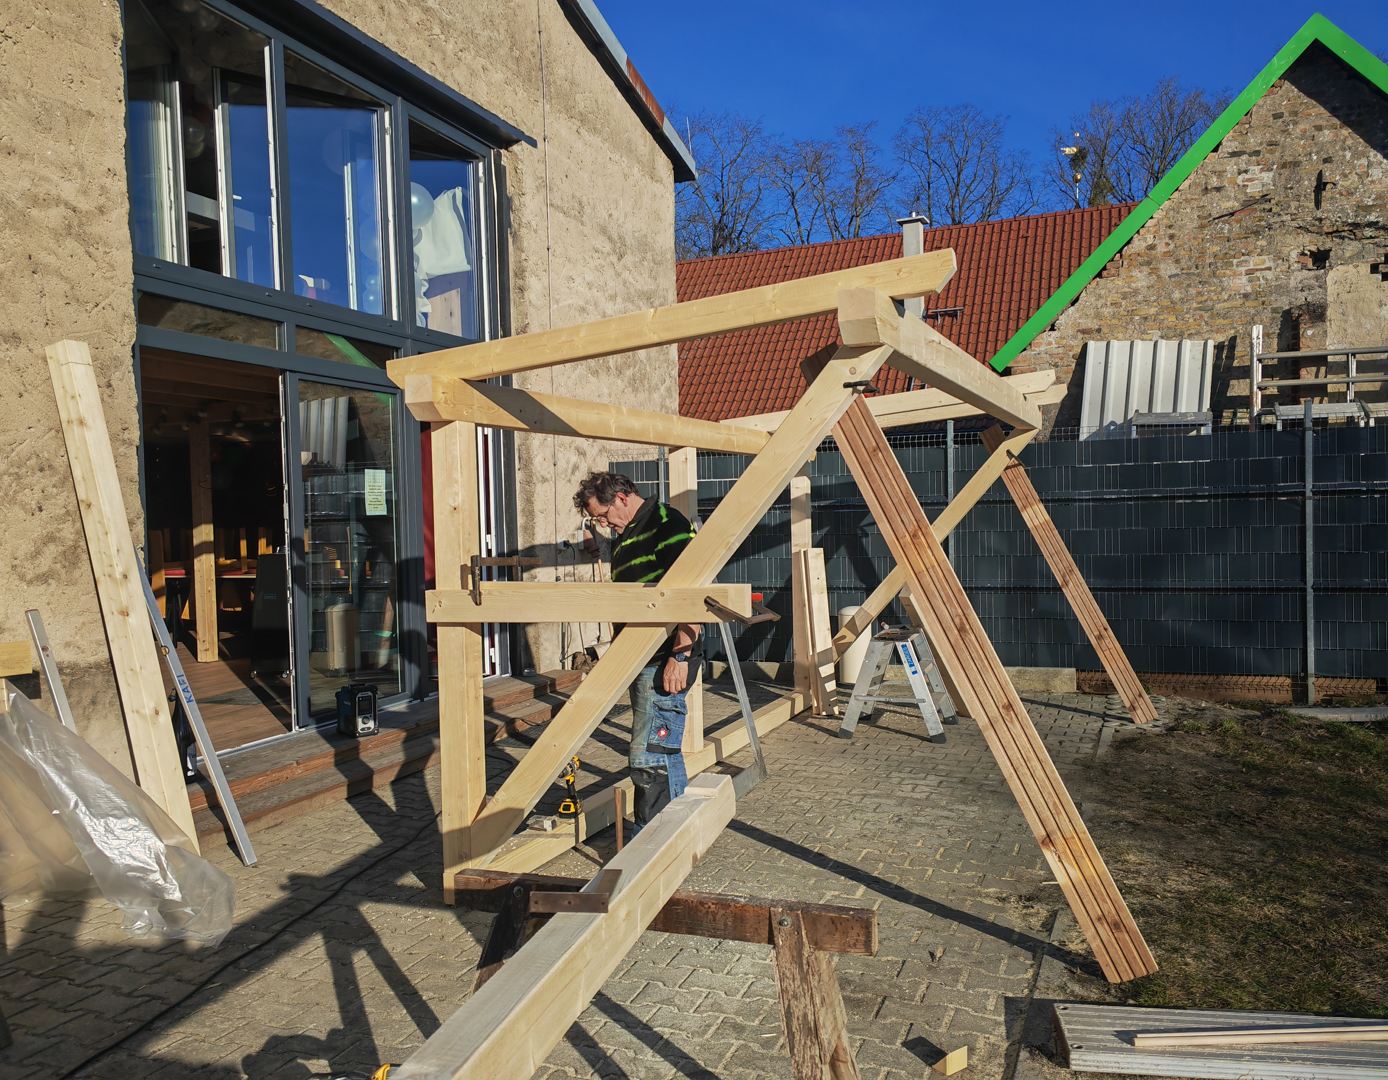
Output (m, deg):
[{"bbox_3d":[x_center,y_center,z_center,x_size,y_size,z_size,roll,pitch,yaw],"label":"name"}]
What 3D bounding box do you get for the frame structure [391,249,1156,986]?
[{"bbox_3d":[0.965,0.158,5.877,2.720,2.280,4.850,-1,2,23],"label":"frame structure"}]

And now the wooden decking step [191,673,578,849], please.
[{"bbox_3d":[-1.810,1.250,7.139,0.740,0.190,4.420,-1,2,20],"label":"wooden decking step"}]

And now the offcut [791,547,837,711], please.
[{"bbox_3d":[0.894,0.654,8.100,0.140,1.193,0.110,-4,-3,-12],"label":"offcut"}]

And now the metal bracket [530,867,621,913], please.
[{"bbox_3d":[-0.211,0.639,2.085,0.141,0.036,0.200,-2,2,6],"label":"metal bracket"}]

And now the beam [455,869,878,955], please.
[{"bbox_3d":[-0.086,0.803,2.439,0.969,0.079,0.050,-1,2,21],"label":"beam"}]

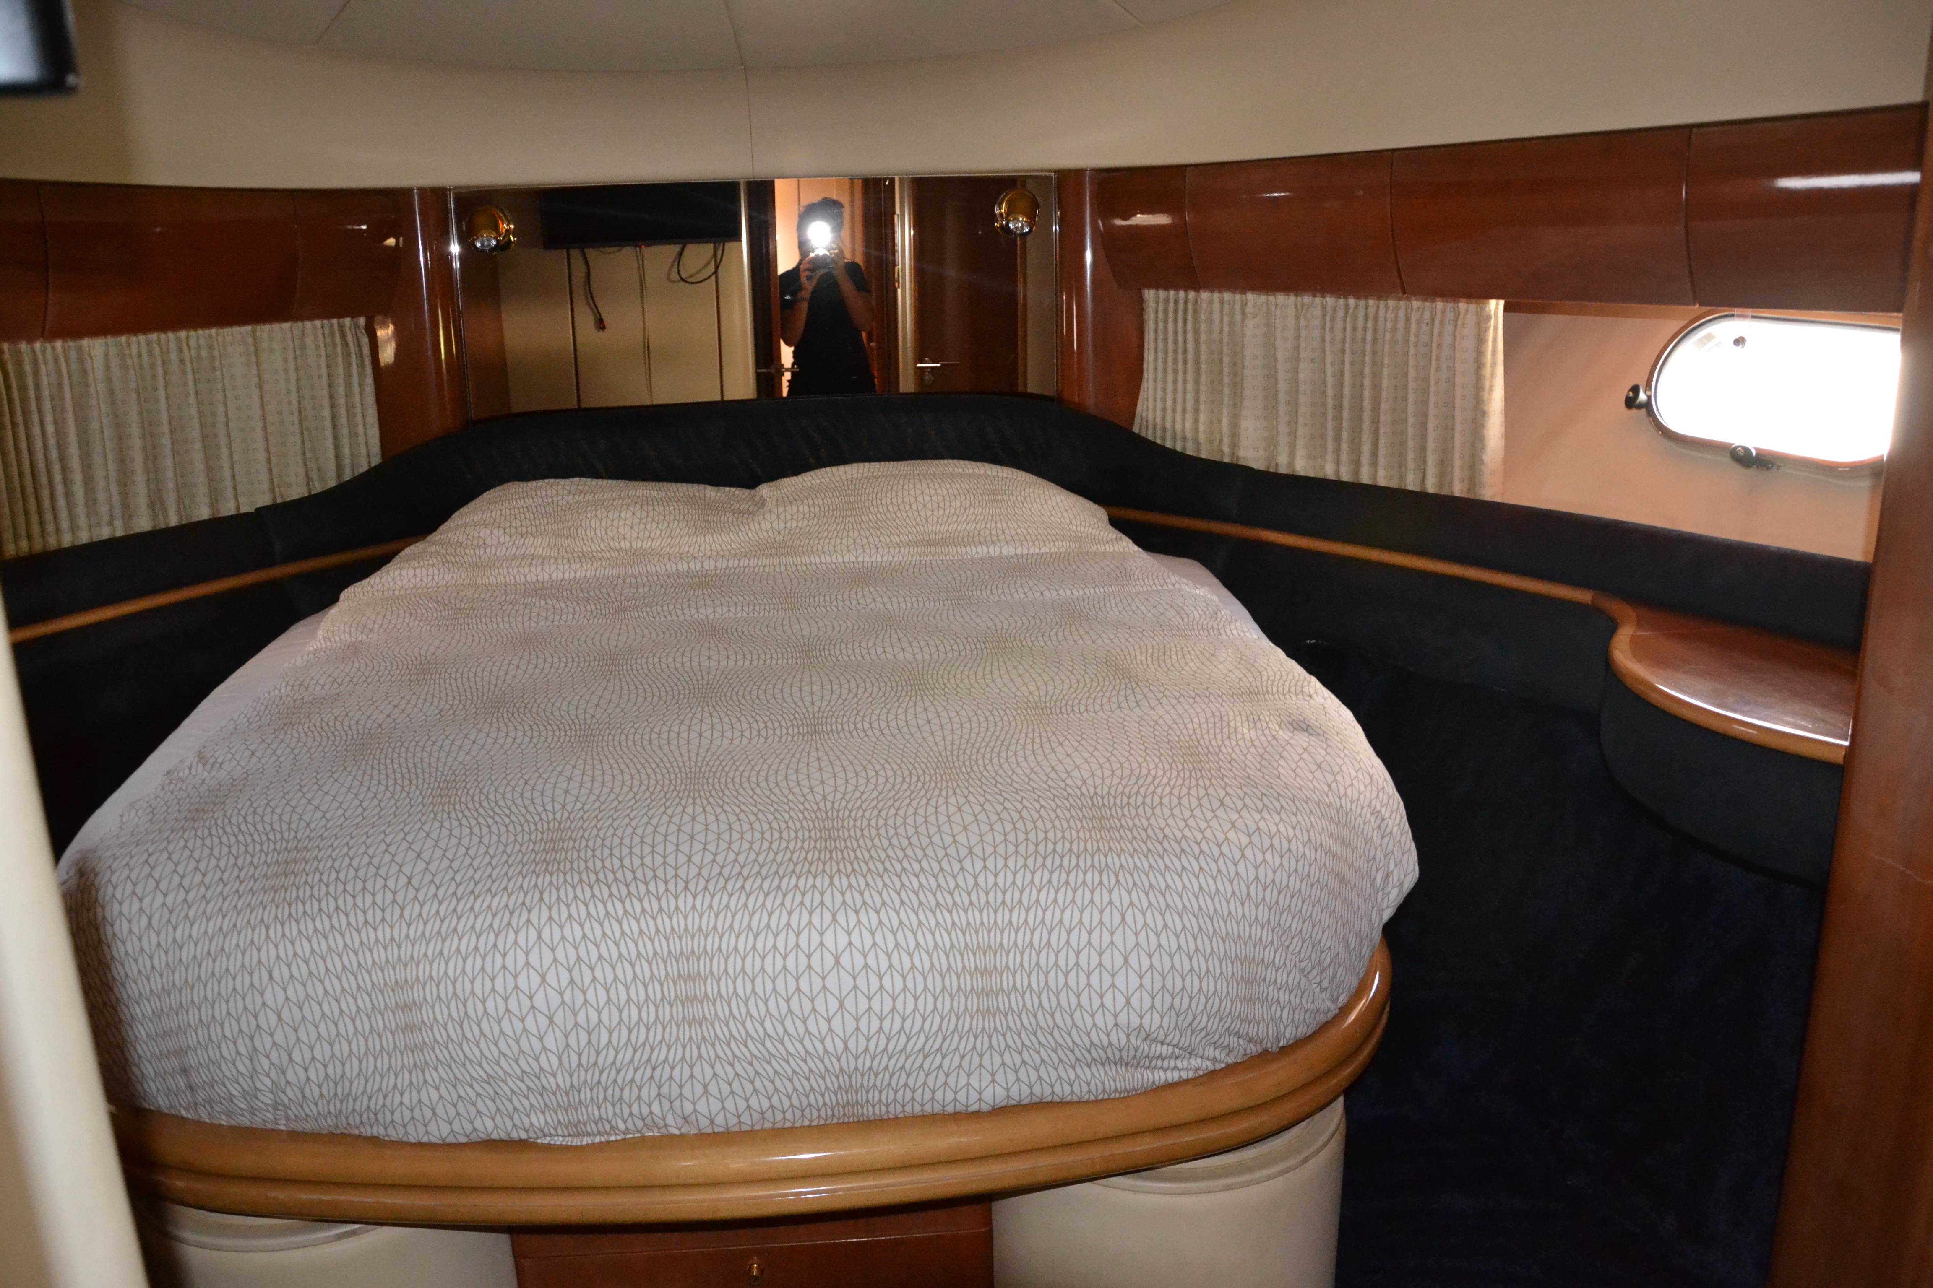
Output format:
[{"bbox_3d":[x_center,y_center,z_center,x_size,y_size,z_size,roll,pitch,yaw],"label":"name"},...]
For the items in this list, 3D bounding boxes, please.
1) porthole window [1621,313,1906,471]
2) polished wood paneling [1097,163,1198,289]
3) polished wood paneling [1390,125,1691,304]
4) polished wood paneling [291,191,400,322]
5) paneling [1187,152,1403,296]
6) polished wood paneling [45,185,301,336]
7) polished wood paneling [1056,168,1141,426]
[{"bbox_3d":[1.118,-0.354,2.002,0.060,0.205,0.410,1,12,-31],"label":"porthole window"},{"bbox_3d":[0.363,-0.825,2.904,0.200,0.236,0.070,9,19,33],"label":"polished wood paneling"},{"bbox_3d":[0.868,-0.647,2.222,0.060,0.236,0.542,-10,18,-28],"label":"polished wood paneling"},{"bbox_3d":[-1.179,-0.743,2.766,0.070,0.236,0.200,12,21,41],"label":"polished wood paneling"},{"bbox_3d":[0.590,-0.759,2.648,0.060,0.236,0.497,-12,19,-33],"label":"paneling"},{"bbox_3d":[-1.347,-0.657,2.478,0.060,0.236,0.488,5,17,23],"label":"polished wood paneling"},{"bbox_3d":[0.280,-0.714,3.011,0.180,0.510,0.090,1,16,9],"label":"polished wood paneling"}]

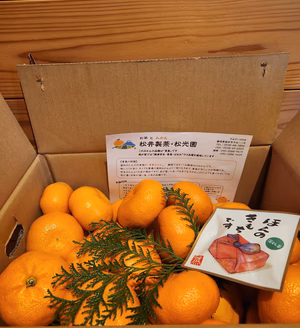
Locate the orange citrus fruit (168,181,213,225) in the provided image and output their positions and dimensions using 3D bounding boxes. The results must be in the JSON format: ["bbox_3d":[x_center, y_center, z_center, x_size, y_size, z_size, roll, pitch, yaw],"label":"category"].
[{"bbox_3d":[0.056,0.054,0.365,0.063,0.053,0.063,11,48,-18],"label":"orange citrus fruit"}]

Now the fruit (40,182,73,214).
[{"bbox_3d":[-0.132,0.050,0.378,0.048,0.043,0.048,-3,43,-1],"label":"fruit"}]

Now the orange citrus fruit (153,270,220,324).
[{"bbox_3d":[0.036,0.131,0.257,0.066,0.054,0.066,-24,22,7],"label":"orange citrus fruit"}]

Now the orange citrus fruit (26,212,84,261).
[{"bbox_3d":[-0.116,0.089,0.327,0.069,0.054,0.069,5,59,-14],"label":"orange citrus fruit"}]

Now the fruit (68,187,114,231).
[{"bbox_3d":[-0.082,0.061,0.363,0.063,0.051,0.063,20,42,-24],"label":"fruit"}]

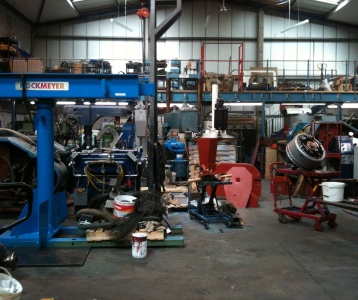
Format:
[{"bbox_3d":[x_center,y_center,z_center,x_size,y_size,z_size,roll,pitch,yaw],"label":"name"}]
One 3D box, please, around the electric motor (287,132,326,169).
[{"bbox_3d":[1.990,0.035,6.360,0.545,0.545,0.280,0,-37,-27],"label":"electric motor"}]

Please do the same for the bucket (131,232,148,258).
[{"bbox_3d":[-0.455,1.109,4.690,0.178,0.250,0.178,0,1,0],"label":"bucket"}]

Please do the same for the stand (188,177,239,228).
[{"bbox_3d":[0.510,0.825,6.500,0.470,0.750,0.840,0,1,-15],"label":"stand"}]

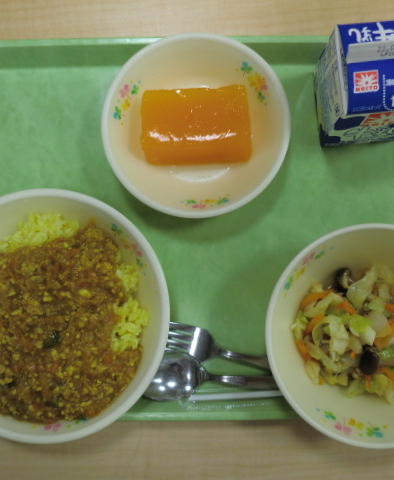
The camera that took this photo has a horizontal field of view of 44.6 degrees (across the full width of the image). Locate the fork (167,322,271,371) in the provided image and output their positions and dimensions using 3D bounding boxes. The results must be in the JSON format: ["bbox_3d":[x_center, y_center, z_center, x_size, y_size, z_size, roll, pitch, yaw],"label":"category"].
[{"bbox_3d":[0.035,0.080,0.332,0.175,0.018,0.025,11,85,2],"label":"fork"}]

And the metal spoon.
[{"bbox_3d":[0.037,0.096,0.329,0.172,0.020,0.036,2,85,1],"label":"metal spoon"}]

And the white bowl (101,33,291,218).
[{"bbox_3d":[0.000,-0.074,0.336,0.125,0.041,0.125,0,85,1],"label":"white bowl"}]

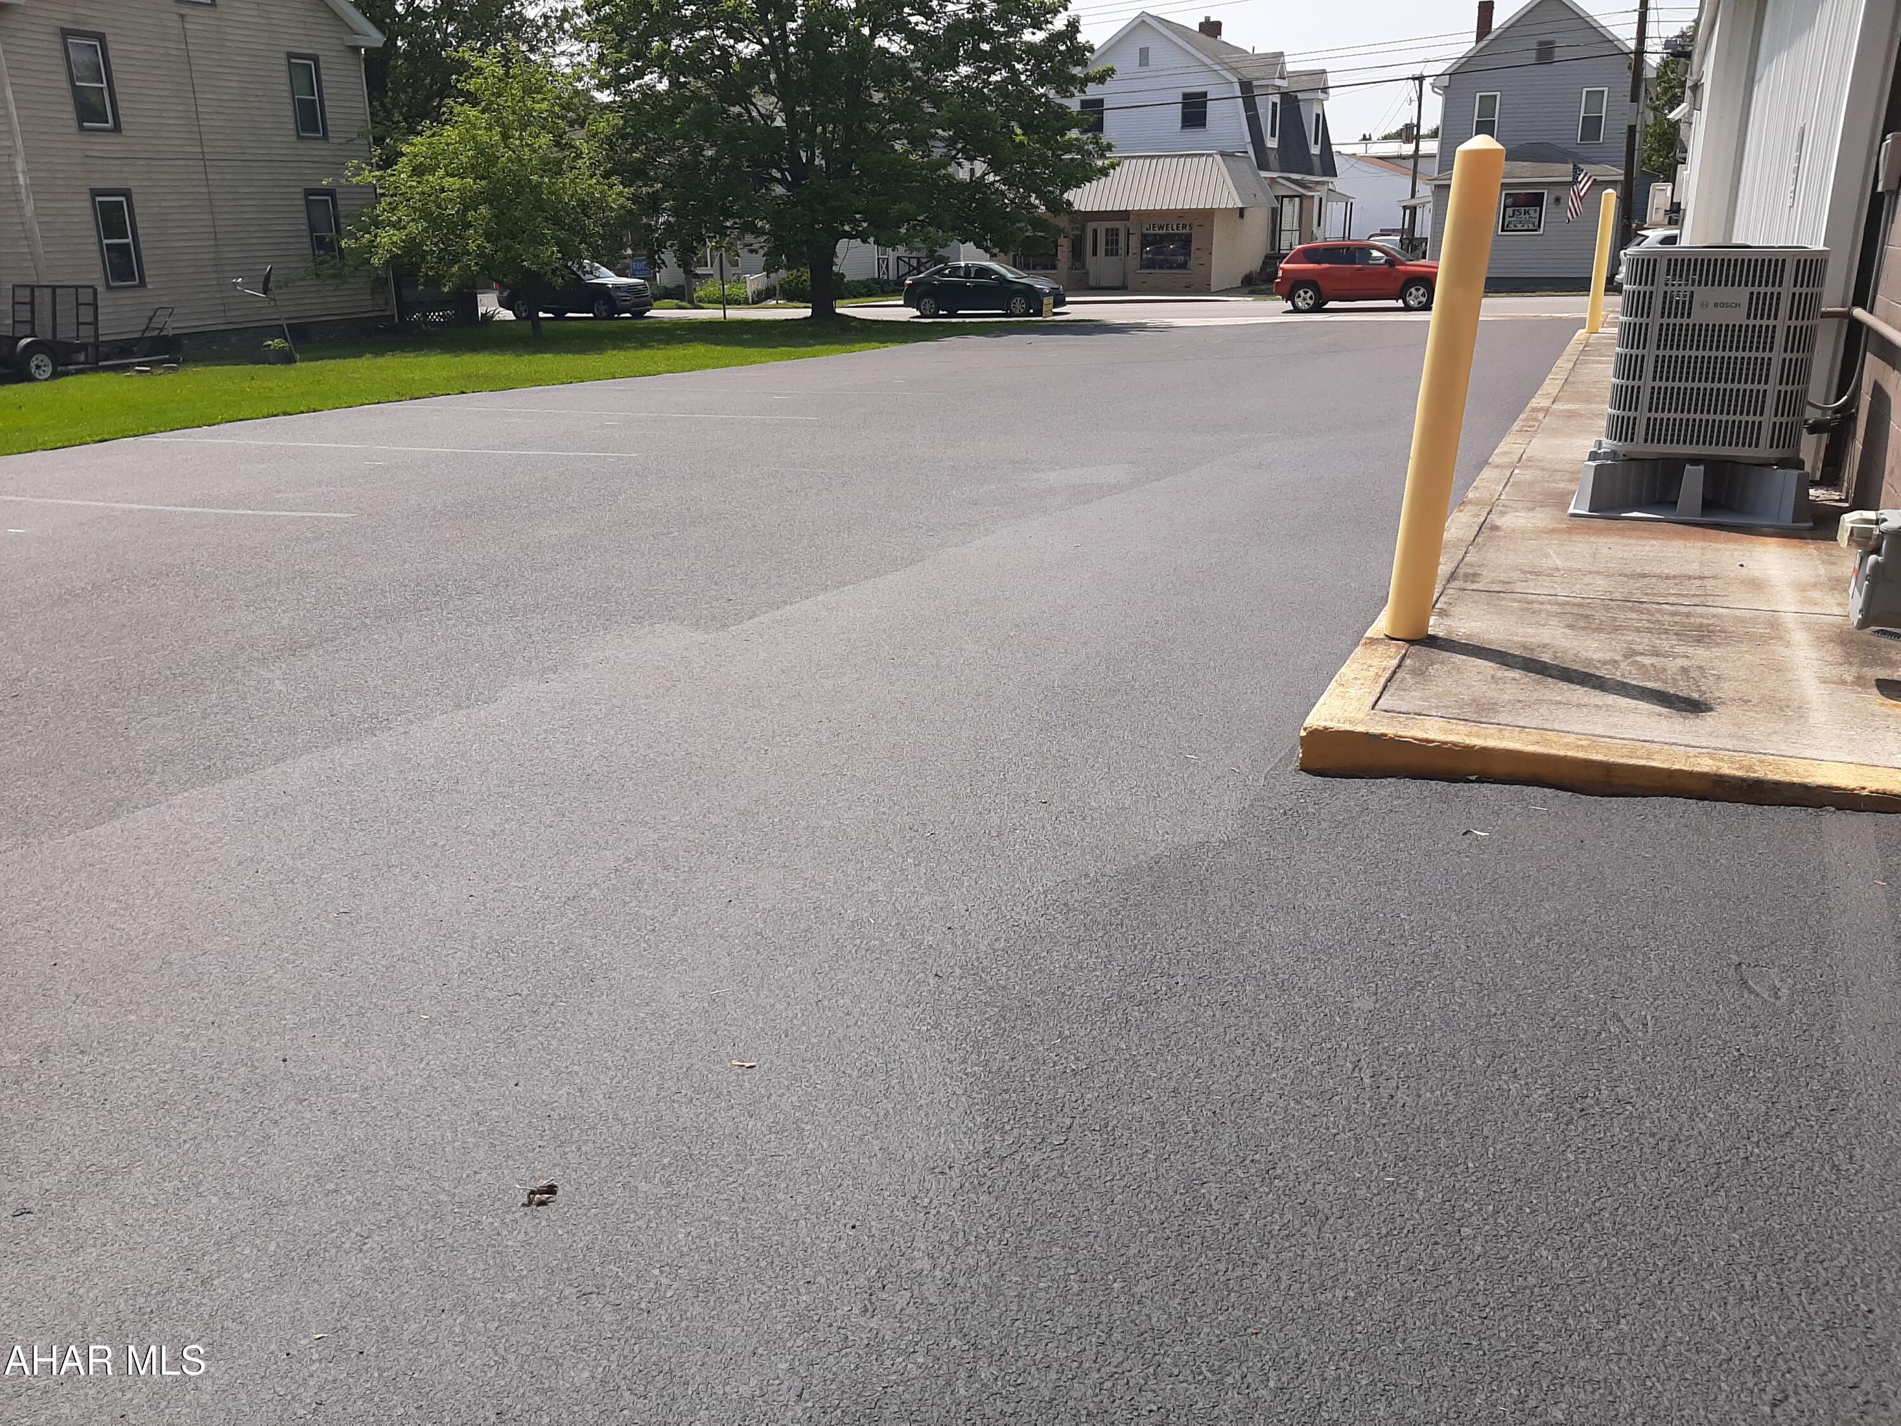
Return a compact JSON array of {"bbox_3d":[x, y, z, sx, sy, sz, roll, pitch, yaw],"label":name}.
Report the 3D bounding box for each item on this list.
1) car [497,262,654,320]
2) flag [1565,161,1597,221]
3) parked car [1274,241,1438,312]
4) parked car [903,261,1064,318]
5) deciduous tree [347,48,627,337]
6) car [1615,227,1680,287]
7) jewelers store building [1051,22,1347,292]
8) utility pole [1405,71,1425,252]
[{"bbox_3d":[-11.550,-13.000,44.000,5.050,1.775,2.000,8,20,23],"label":"car"},{"bbox_3d":[17.640,-14.565,39.950,0.800,1.550,0.300,8,20,23],"label":"flag"},{"bbox_3d":[10.300,-10.820,35.400,4.410,1.650,1.770,7,20,22],"label":"parked car"},{"bbox_3d":[0.930,-11.900,40.100,4.640,1.460,1.780,8,20,23],"label":"parked car"},{"bbox_3d":[-8.792,-9.961,27.400,5.100,5.250,5.000,-1,19,0],"label":"deciduous tree"},{"bbox_3d":[17.507,-10.053,32.148,4.600,1.680,1.840,8,20,23],"label":"car"},{"bbox_3d":[8.021,-19.953,51.461,8.600,8.800,12.800,8,21,25],"label":"jewelers store building"},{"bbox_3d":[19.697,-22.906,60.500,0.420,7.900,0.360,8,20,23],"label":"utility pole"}]

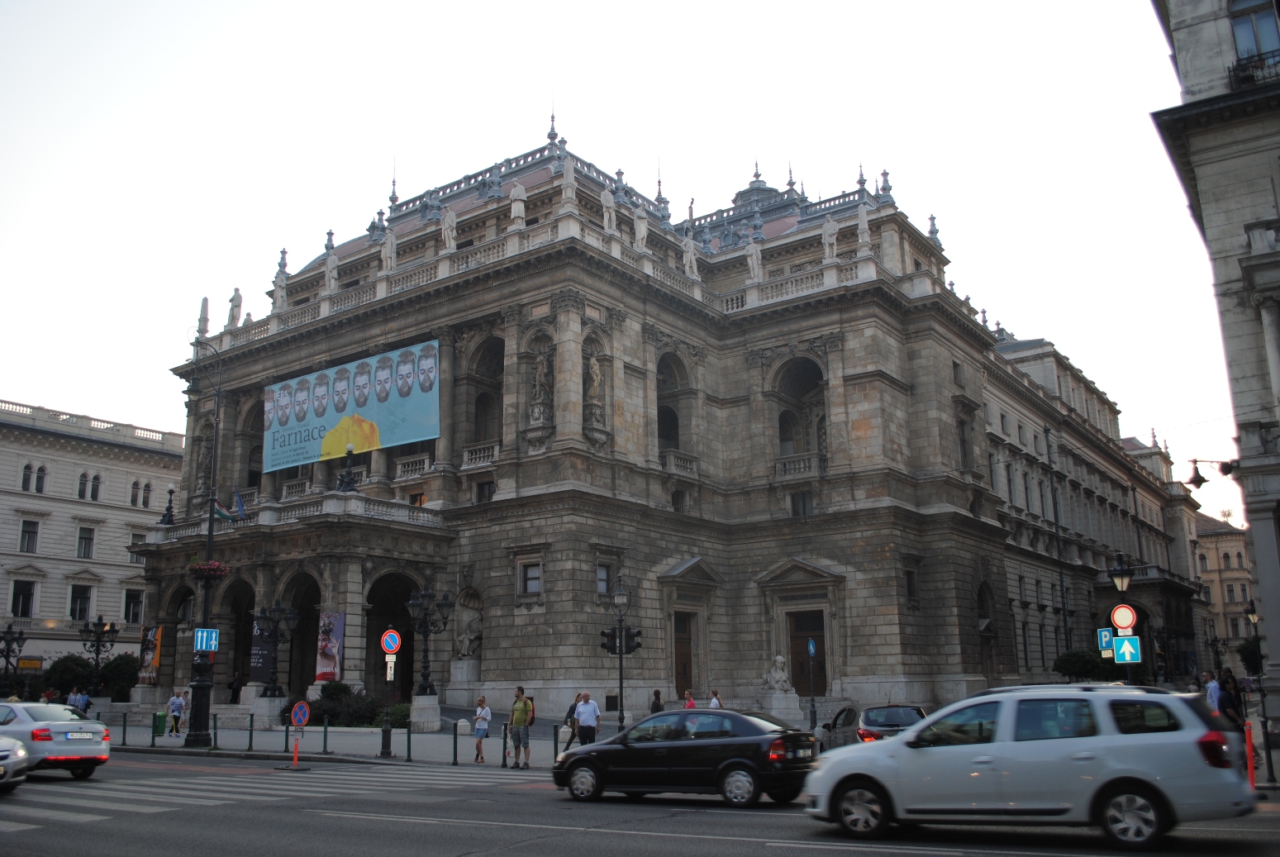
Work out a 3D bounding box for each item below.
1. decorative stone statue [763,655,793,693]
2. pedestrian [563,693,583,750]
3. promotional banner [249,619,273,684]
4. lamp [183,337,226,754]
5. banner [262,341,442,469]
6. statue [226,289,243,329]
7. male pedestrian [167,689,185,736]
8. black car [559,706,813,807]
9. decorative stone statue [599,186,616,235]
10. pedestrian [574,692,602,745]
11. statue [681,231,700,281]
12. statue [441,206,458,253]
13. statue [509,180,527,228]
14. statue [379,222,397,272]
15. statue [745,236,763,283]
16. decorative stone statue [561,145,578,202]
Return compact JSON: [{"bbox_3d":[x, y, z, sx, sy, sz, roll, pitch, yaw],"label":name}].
[{"bbox_3d":[7.340,13.026,56.800,1.250,2.000,2.100,1,-14,-10],"label":"decorative stone statue"},{"bbox_3d":[-1.706,7.488,26.998,0.650,1.620,0.500,-5,-14,16],"label":"pedestrian"},{"bbox_3d":[-19.449,11.311,54.573,1.750,3.300,0.060,-11,-17,34],"label":"promotional banner"},{"bbox_3d":[-13.694,3.439,33.232,0.950,12.400,1.600,-10,-17,34],"label":"lamp"},{"bbox_3d":[-18.087,-1.099,65.653,16.100,5.800,0.100,-11,-17,34],"label":"banner"},{"bbox_3d":[-28.282,-8.356,74.391,0.900,2.750,0.800,-10,-17,34],"label":"statue"},{"bbox_3d":[-17.802,10.994,41.231,0.380,1.740,0.520,-12,-18,39],"label":"male pedestrian"},{"bbox_3d":[0.633,4.875,16.133,4.140,1.425,1.710,-10,-17,32],"label":"black car"},{"bbox_3d":[-1.718,-11.898,58.191,0.650,2.800,0.850,-10,-17,34],"label":"decorative stone statue"},{"bbox_3d":[-1.099,6.503,22.900,0.540,1.680,0.340,0,-14,-5],"label":"pedestrian"},{"bbox_3d":[3.137,-10.741,66.326,0.800,2.800,0.950,-10,-17,34],"label":"statue"},{"bbox_3d":[-11.437,-11.972,64.111,0.880,2.780,0.720,-11,-17,34],"label":"statue"},{"bbox_3d":[-6.724,-12.392,59.099,0.900,2.700,0.750,-10,-17,34],"label":"statue"},{"bbox_3d":[-15.437,-11.061,65.287,0.900,2.800,0.750,-10,-17,34],"label":"statue"},{"bbox_3d":[6.988,-10.286,65.564,0.850,2.950,0.680,-10,-17,34],"label":"statue"},{"bbox_3d":[-3.674,-12.773,55.400,0.750,3.300,0.750,-10,-17,34],"label":"decorative stone statue"}]

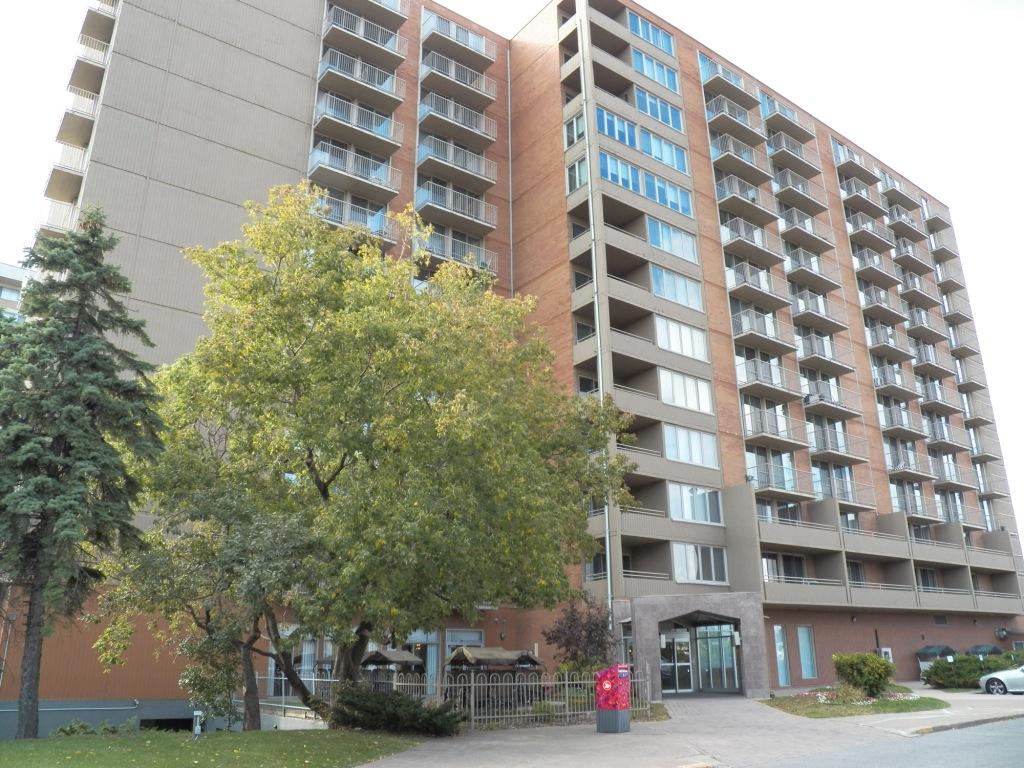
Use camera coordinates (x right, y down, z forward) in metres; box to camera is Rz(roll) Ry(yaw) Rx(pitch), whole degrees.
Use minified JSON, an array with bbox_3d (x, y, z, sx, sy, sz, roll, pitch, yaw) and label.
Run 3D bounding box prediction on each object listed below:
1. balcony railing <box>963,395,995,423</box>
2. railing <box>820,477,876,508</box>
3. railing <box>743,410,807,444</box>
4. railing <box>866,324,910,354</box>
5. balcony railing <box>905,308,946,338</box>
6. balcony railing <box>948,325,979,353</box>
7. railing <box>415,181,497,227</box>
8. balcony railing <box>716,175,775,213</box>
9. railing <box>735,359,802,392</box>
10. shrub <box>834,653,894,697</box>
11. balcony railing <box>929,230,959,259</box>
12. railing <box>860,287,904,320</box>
[{"bbox_3d":[31.936,2.060,56.792,2.323,1.197,1.052,14,-24,-35],"label":"balcony railing"},{"bbox_3d":[17.134,5.716,42.473,3.936,1.191,1.040,14,-24,-35],"label":"railing"},{"bbox_3d":[13.214,2.310,41.214,4.000,1.120,1.030,14,-24,-35],"label":"railing"},{"bbox_3d":[24.176,-2.521,52.818,4.110,1.160,1.040,14,-24,-36],"label":"railing"},{"bbox_3d":[27.716,-3.825,55.267,3.953,1.197,1.052,14,-24,-35],"label":"balcony railing"},{"bbox_3d":[31.916,-2.786,58.511,2.323,1.197,1.052,14,-24,-35],"label":"balcony railing"},{"bbox_3d":[-2.689,-8.546,40.718,3.953,1.197,1.105,13,-24,-34],"label":"railing"},{"bbox_3d":[12.994,-10.086,45.451,3.968,1.136,1.078,14,-24,-35],"label":"balcony railing"},{"bbox_3d":[13.194,-0.186,42.084,4.000,1.120,1.030,14,-24,-35],"label":"railing"},{"bbox_3d":[12.731,10.503,30.000,2.100,1.550,2.000,14,-24,-35],"label":"shrub"},{"bbox_3d":[32.739,-10.404,62.918,2.373,1.160,1.040,14,-24,-36],"label":"balcony railing"},{"bbox_3d":[23.145,-4.839,51.364,3.887,1.191,1.040,14,-24,-35],"label":"railing"}]

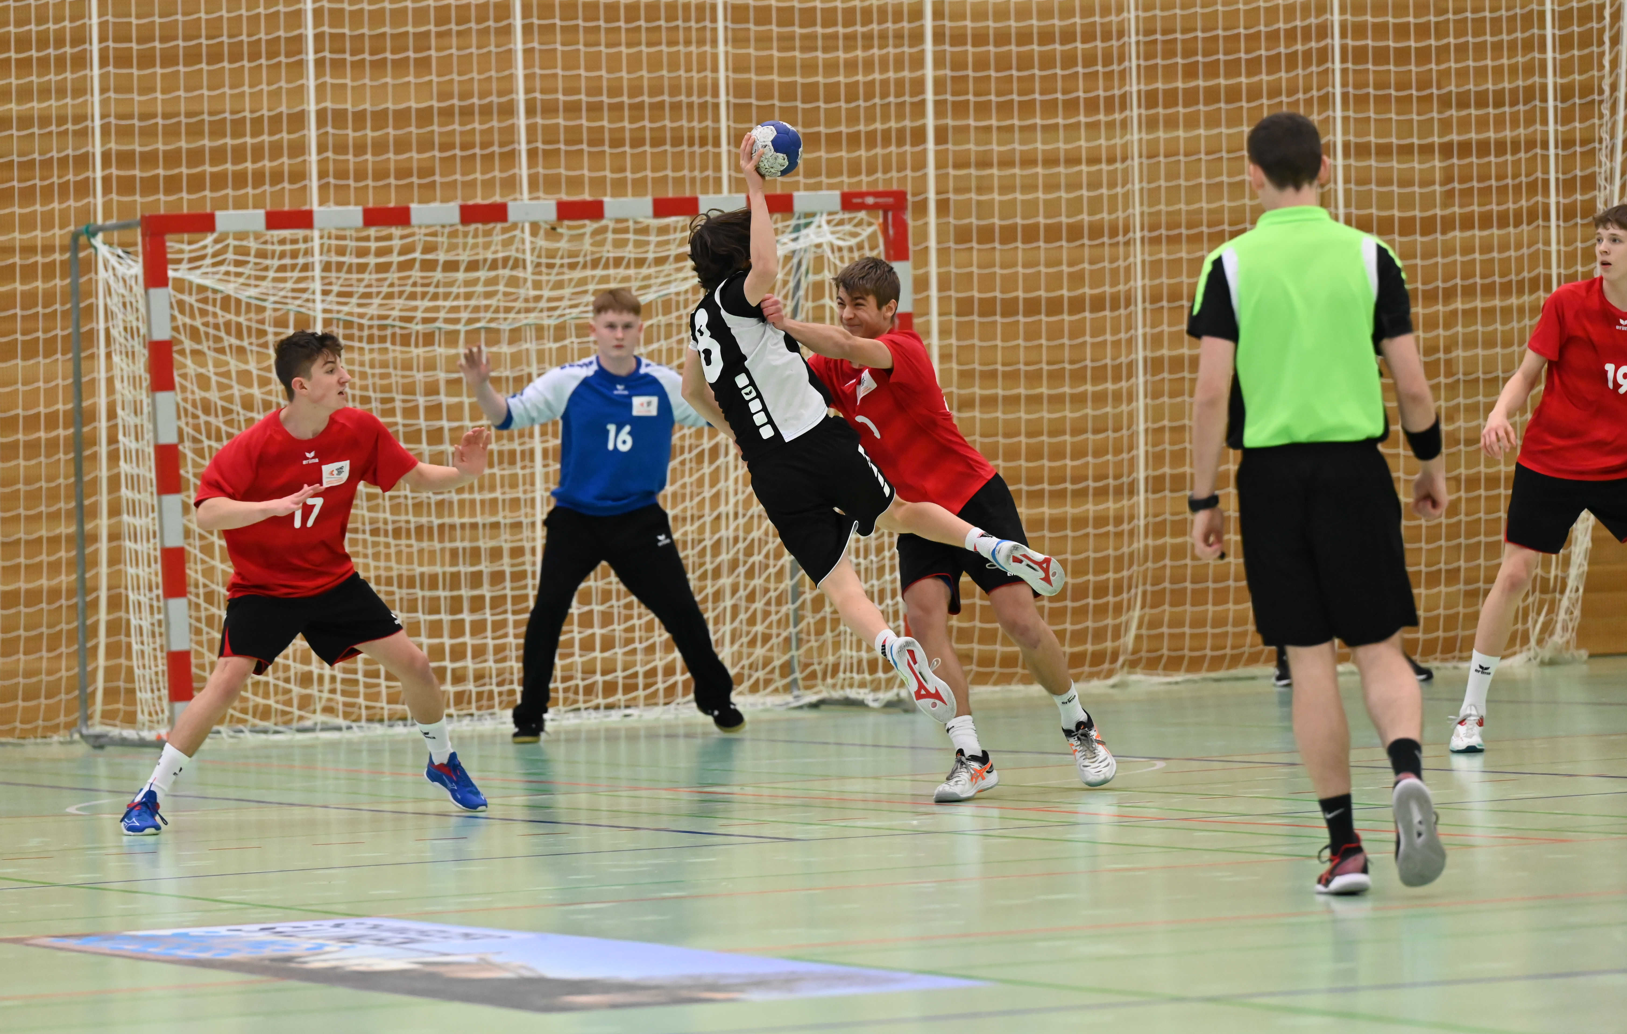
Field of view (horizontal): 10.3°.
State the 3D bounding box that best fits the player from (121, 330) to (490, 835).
[{"bbox_3d":[-1.559,0.167,27.700,1.060,1.530,0.650,-3,1,-26],"label":"player"}]

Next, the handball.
[{"bbox_3d":[-0.117,-1.128,27.700,0.175,0.175,0.175,-2,0,0],"label":"handball"}]

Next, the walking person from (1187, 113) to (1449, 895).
[{"bbox_3d":[1.178,-0.031,21.000,0.590,1.820,0.520,-2,0,-6],"label":"walking person"}]

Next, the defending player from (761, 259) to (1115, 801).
[{"bbox_3d":[0.385,0.042,27.500,1.000,1.620,0.620,-3,1,-44],"label":"defending player"}]

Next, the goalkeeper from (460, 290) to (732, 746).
[{"bbox_3d":[-0.785,-0.026,34.750,1.100,1.730,0.550,-2,0,-3],"label":"goalkeeper"}]

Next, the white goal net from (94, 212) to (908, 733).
[{"bbox_3d":[-1.060,-0.189,35.343,3.160,2.080,0.120,-3,1,-22],"label":"white goal net"}]

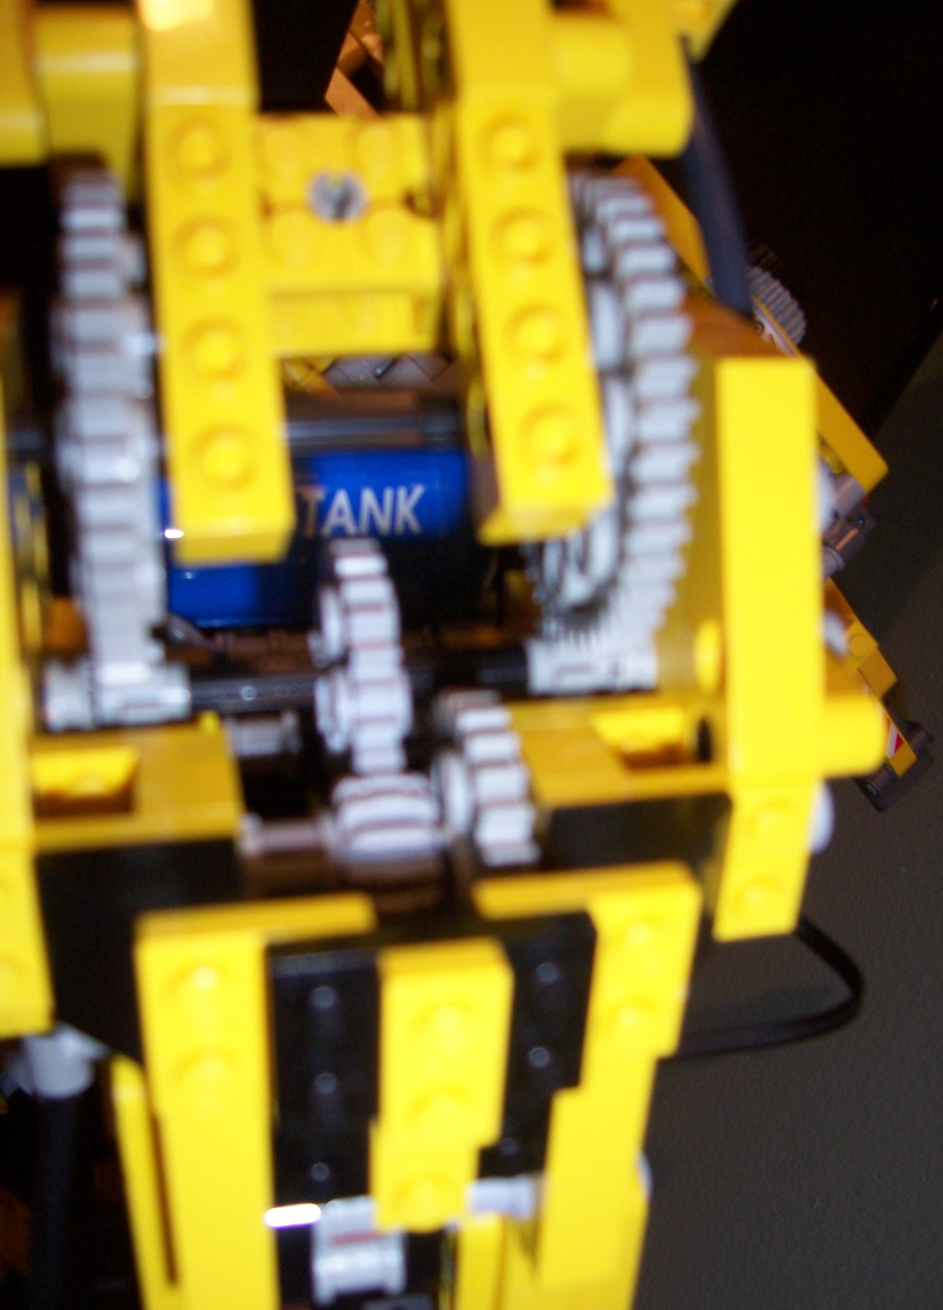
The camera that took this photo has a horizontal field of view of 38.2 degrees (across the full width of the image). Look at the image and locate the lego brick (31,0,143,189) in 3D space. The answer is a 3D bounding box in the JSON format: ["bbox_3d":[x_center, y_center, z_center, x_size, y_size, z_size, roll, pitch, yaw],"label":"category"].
[{"bbox_3d":[-0.033,-0.050,0.121,0.008,0.016,0.006,-5,80,-11],"label":"lego brick"}]

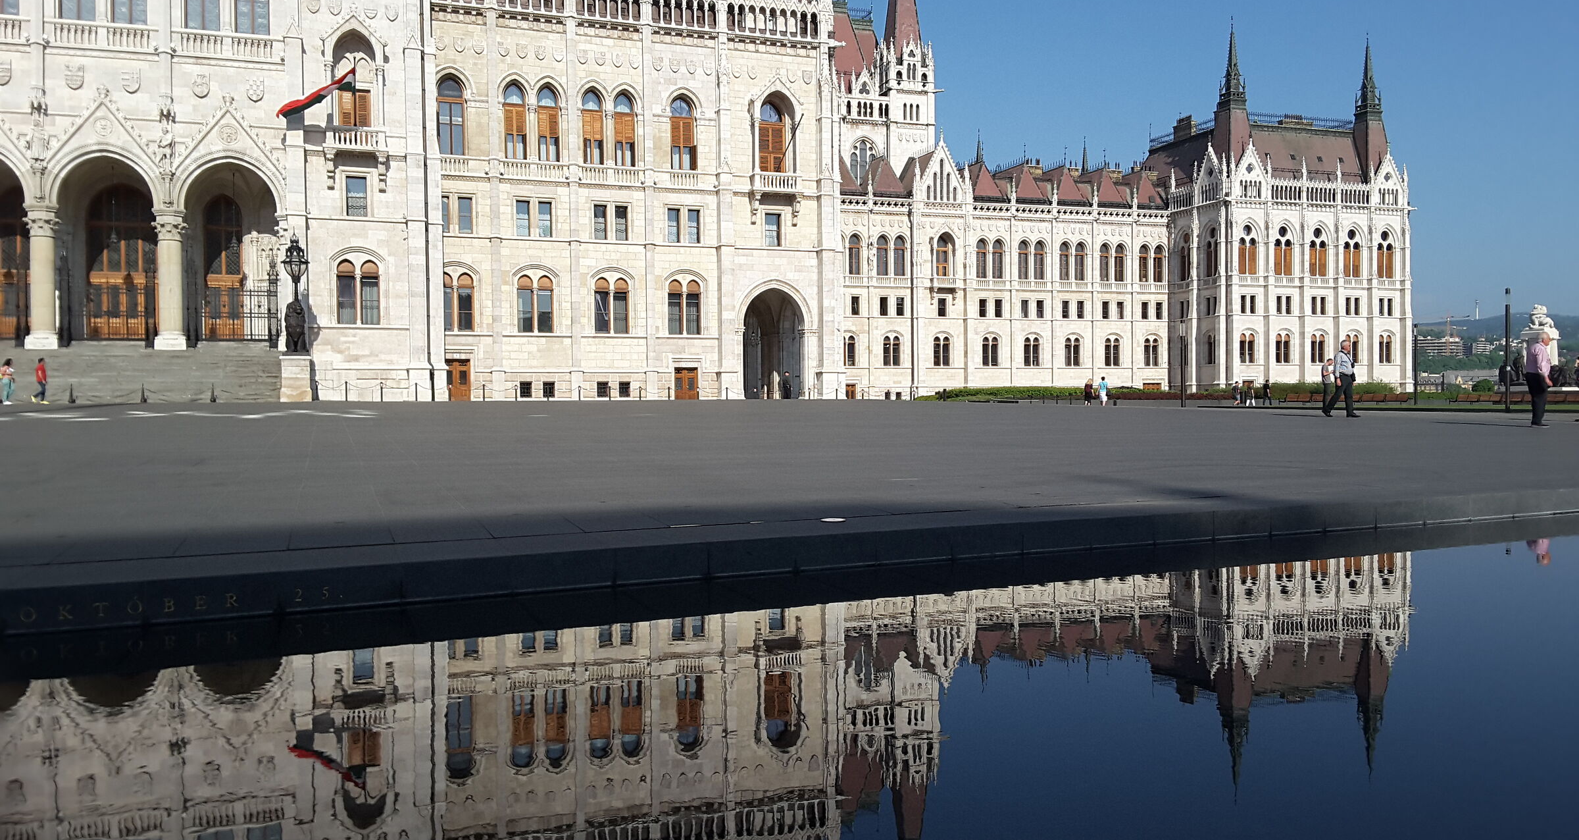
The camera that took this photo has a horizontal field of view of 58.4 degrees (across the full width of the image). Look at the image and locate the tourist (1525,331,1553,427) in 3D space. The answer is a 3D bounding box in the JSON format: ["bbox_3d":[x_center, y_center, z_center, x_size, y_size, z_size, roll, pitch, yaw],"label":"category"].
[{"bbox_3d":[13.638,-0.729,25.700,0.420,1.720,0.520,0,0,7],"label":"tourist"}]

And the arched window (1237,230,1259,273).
[{"bbox_3d":[49.157,-18.016,151.515,2.700,4.900,0.450,-1,0,-22],"label":"arched window"}]

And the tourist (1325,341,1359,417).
[{"bbox_3d":[12.345,-0.921,31.600,0.720,1.730,0.560,0,0,13],"label":"tourist"}]

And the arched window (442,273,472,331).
[{"bbox_3d":[-18.280,-6.466,77.608,1.900,3.250,0.350,-1,0,-22],"label":"arched window"}]

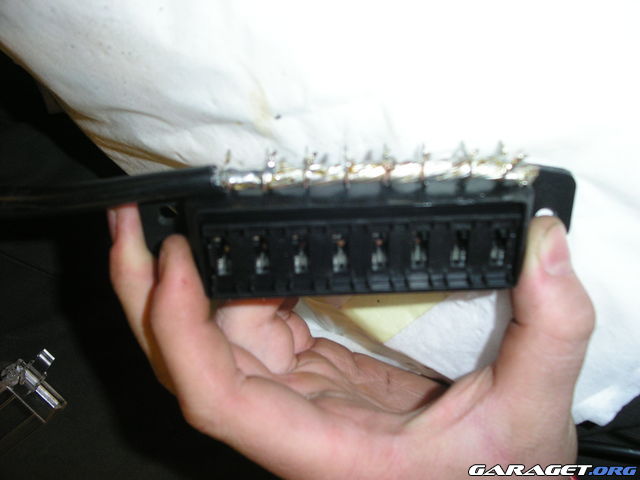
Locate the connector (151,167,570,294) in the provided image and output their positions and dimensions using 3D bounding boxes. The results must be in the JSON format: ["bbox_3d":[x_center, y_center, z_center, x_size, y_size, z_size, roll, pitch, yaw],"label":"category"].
[{"bbox_3d":[0.012,-0.004,0.228,0.146,0.033,0.029,-1,33,1],"label":"connector"}]

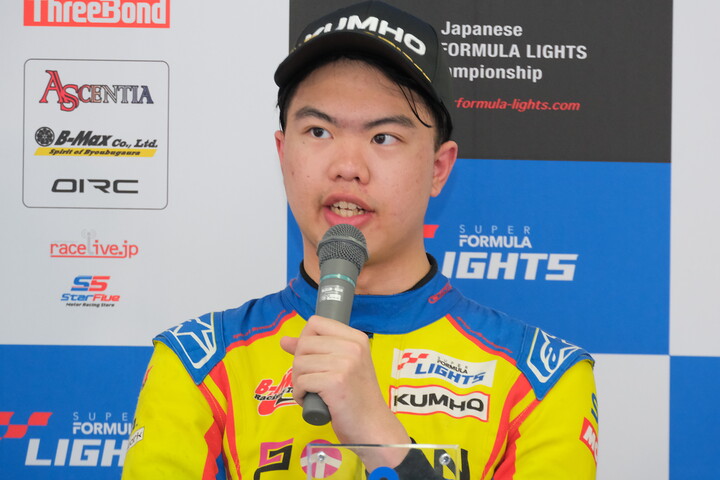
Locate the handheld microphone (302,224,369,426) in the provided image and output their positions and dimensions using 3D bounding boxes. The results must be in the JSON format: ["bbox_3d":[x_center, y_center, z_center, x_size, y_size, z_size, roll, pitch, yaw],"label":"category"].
[{"bbox_3d":[-0.029,0.083,3.820,0.051,0.220,0.051,4,-28,8],"label":"handheld microphone"}]

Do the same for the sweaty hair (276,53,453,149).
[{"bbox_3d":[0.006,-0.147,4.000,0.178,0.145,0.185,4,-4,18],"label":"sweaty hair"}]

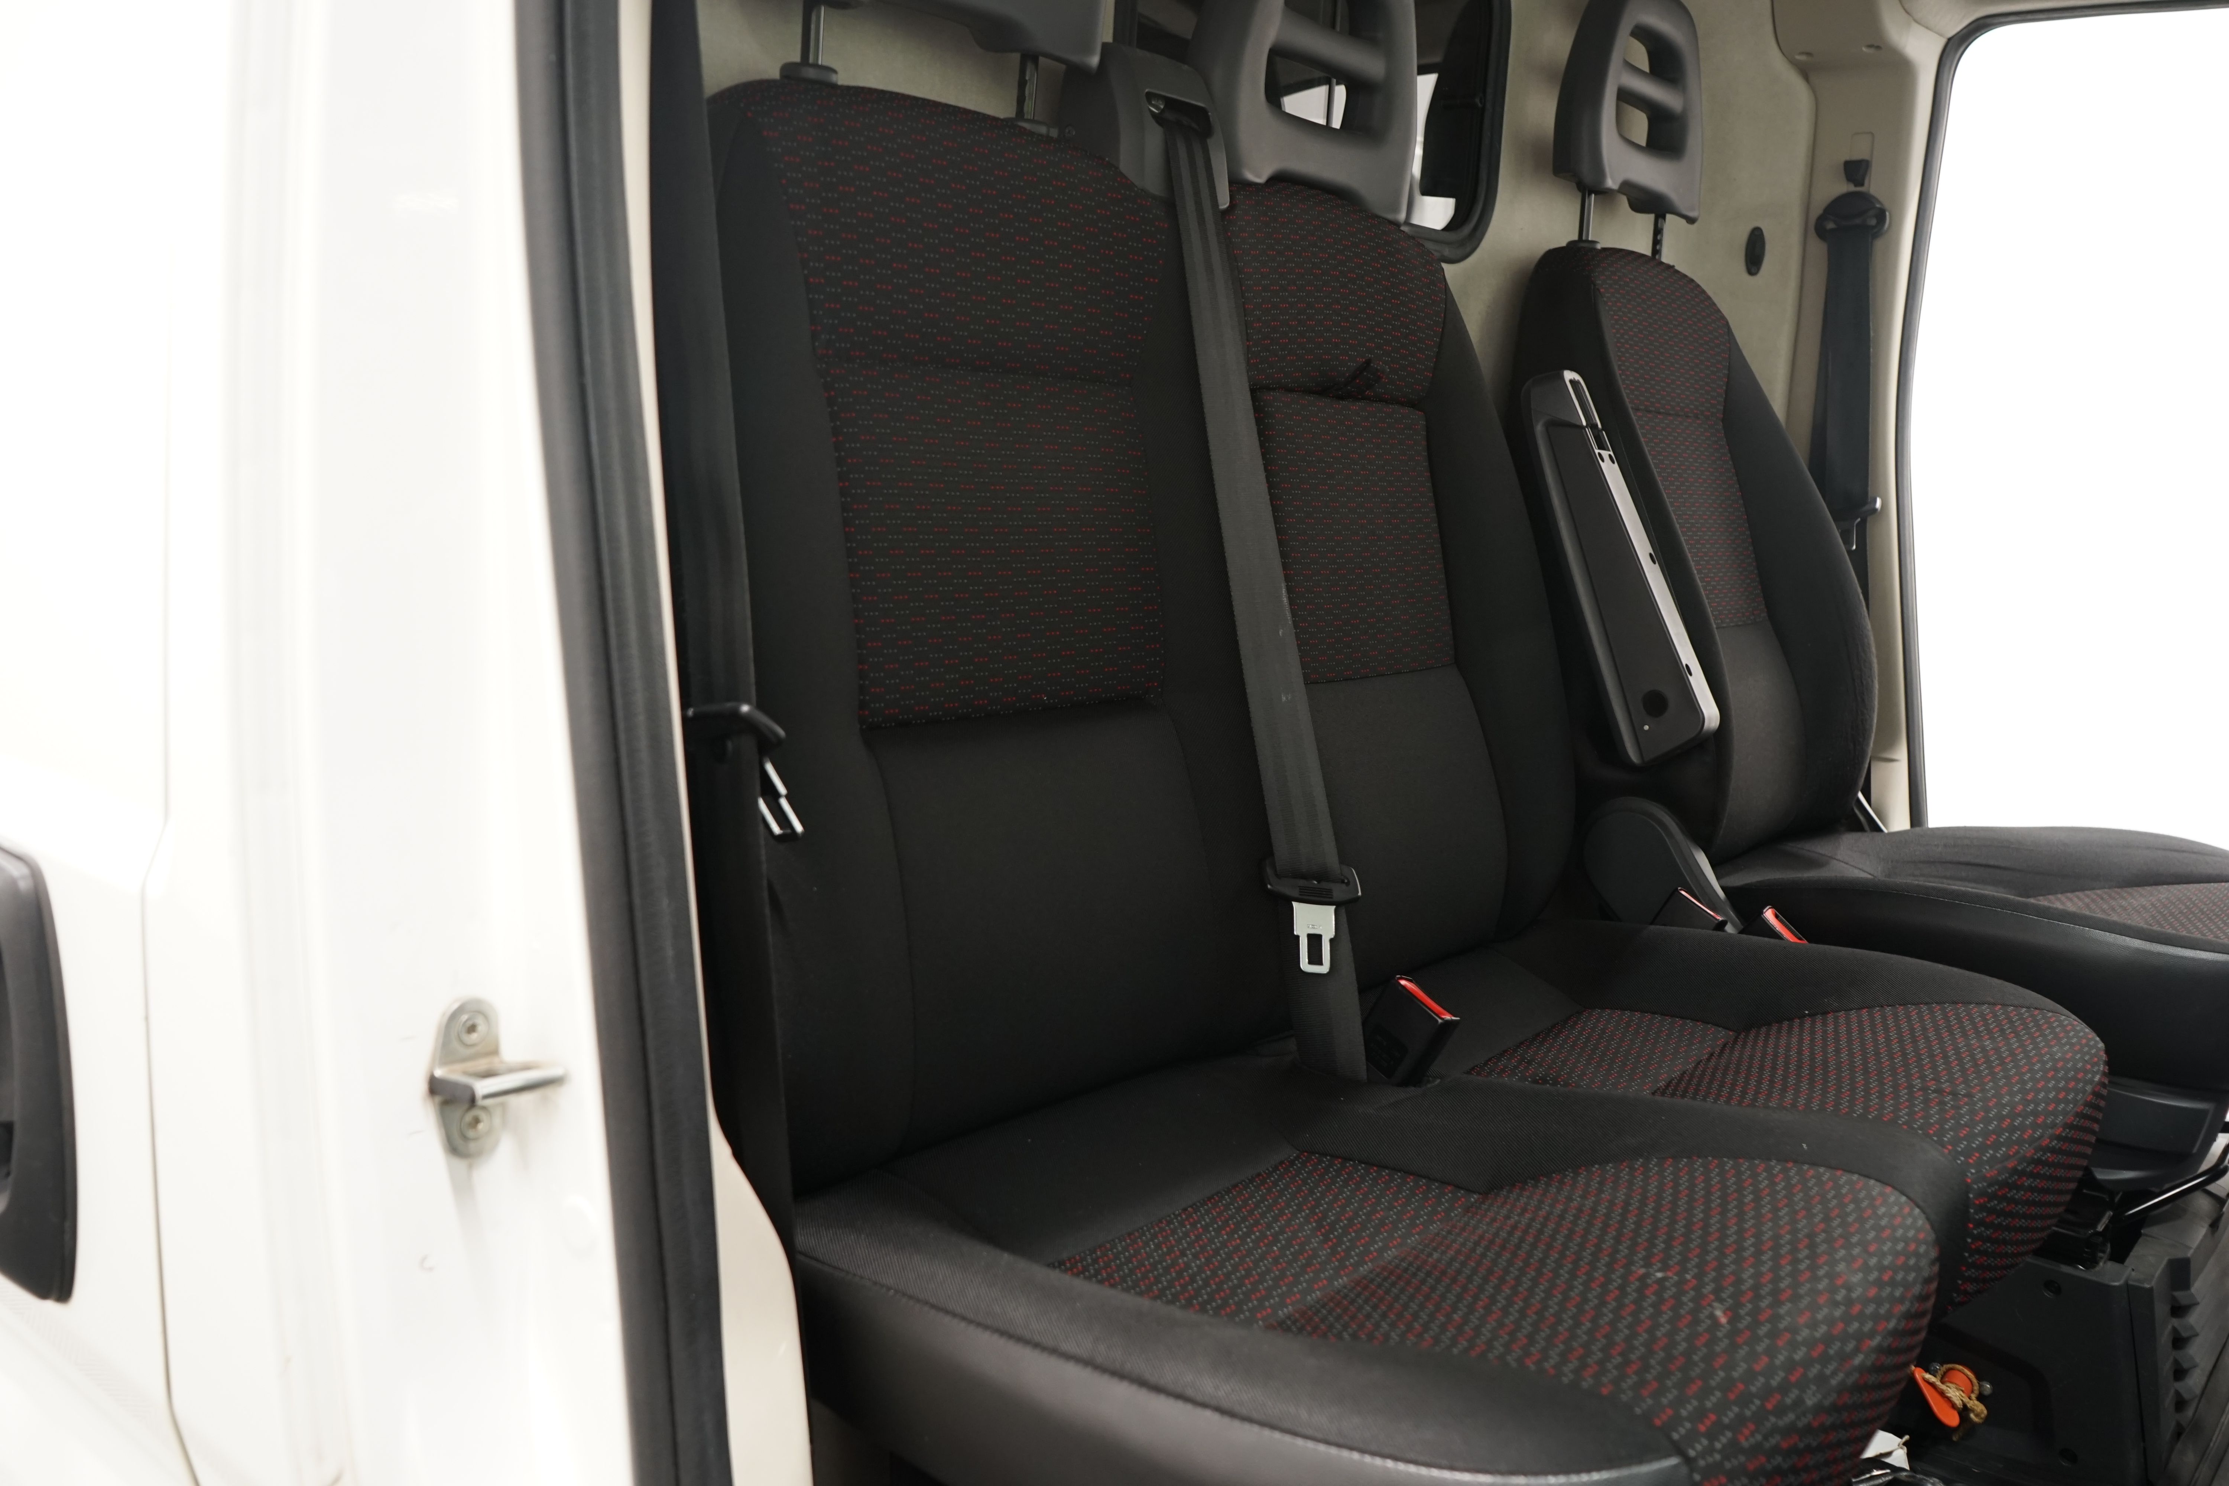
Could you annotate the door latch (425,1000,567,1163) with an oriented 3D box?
[{"bbox_3d":[-0.282,0.152,0.820,0.040,0.075,0.044,7,10,43],"label":"door latch"}]

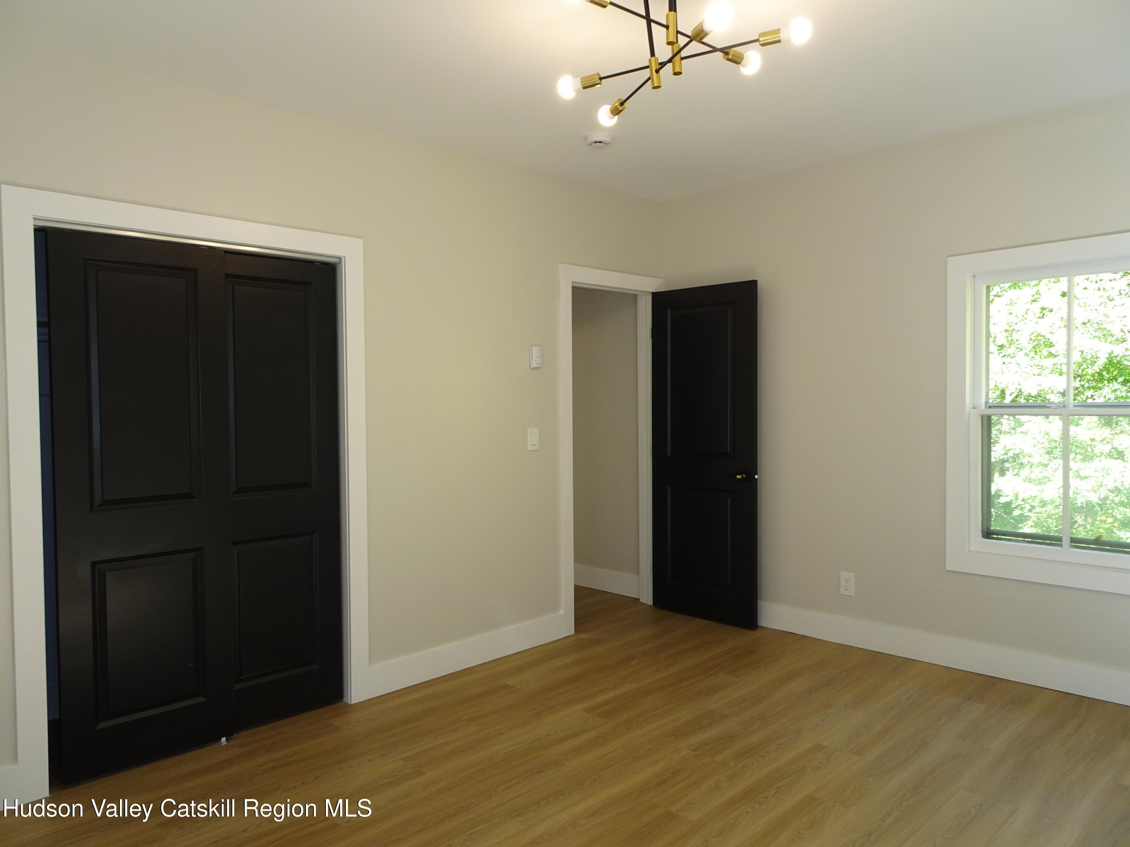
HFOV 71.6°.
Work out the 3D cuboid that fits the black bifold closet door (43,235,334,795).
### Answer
[{"bbox_3d":[-1.411,0.274,3.152,1.111,1.980,0.087,-2,2,-45],"label":"black bifold closet door"}]

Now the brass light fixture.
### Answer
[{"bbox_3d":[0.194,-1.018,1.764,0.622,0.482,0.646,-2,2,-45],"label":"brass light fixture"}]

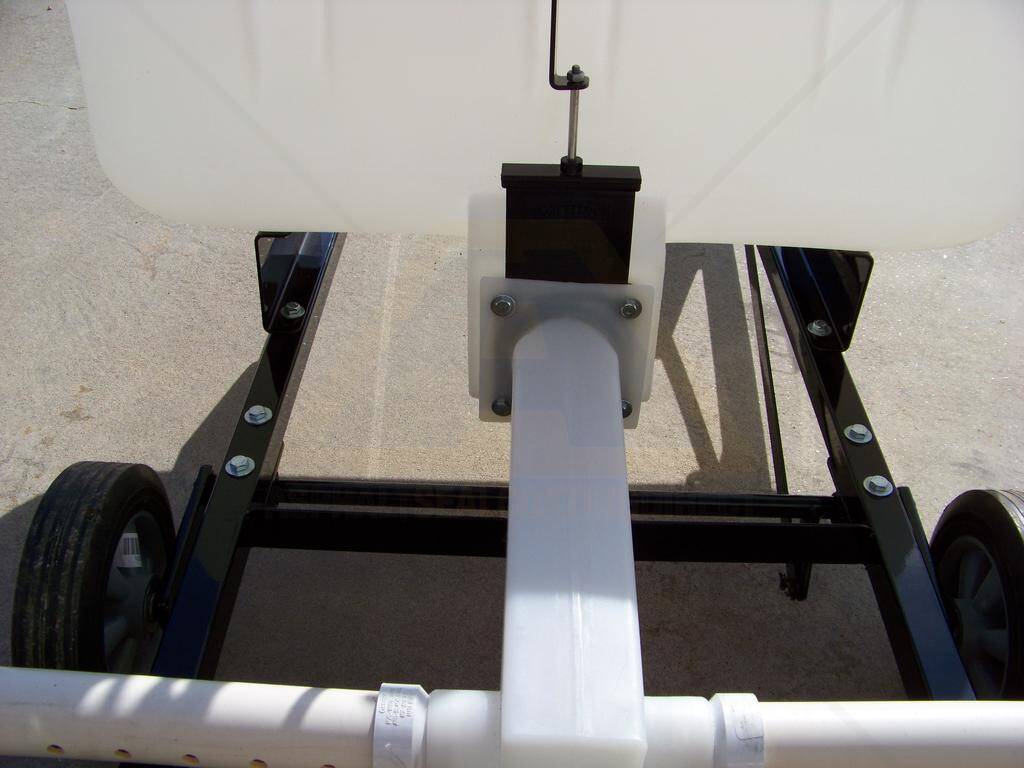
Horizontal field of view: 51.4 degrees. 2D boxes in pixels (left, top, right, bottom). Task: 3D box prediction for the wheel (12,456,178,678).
[{"bbox_3d":[-0.396,0.211,1.049,0.062,0.265,0.265,2,38,0],"label":"wheel"}]

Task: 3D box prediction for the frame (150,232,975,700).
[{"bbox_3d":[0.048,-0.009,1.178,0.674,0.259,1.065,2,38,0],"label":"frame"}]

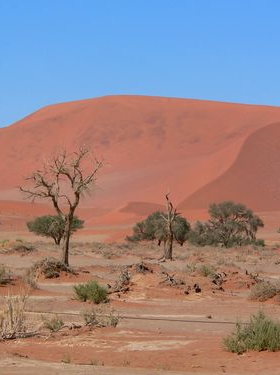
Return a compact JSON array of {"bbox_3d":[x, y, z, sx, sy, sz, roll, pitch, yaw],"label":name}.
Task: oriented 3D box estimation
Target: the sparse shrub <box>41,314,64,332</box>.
[{"bbox_3d":[-2.237,3.524,66.500,0.569,0.427,0.512,0,-1,0],"label":"sparse shrub"}]

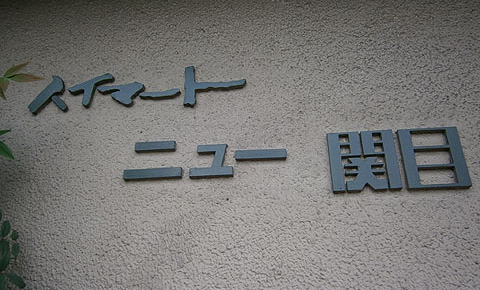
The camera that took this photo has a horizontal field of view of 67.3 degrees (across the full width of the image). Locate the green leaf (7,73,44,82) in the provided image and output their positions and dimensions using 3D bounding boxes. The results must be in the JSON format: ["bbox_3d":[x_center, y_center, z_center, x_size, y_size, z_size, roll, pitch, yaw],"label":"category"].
[{"bbox_3d":[-0.663,-0.210,1.120,0.112,0.028,0.030,-3,-20,3],"label":"green leaf"}]

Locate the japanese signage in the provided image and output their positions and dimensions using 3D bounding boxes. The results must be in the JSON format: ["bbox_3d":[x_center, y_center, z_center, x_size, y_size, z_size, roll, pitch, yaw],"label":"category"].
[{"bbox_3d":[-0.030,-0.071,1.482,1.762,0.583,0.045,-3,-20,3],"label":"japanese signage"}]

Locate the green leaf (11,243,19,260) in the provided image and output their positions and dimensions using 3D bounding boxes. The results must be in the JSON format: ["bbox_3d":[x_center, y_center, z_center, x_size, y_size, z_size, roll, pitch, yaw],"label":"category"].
[{"bbox_3d":[-0.730,0.346,1.170,0.026,0.052,0.020,-3,-20,3],"label":"green leaf"}]

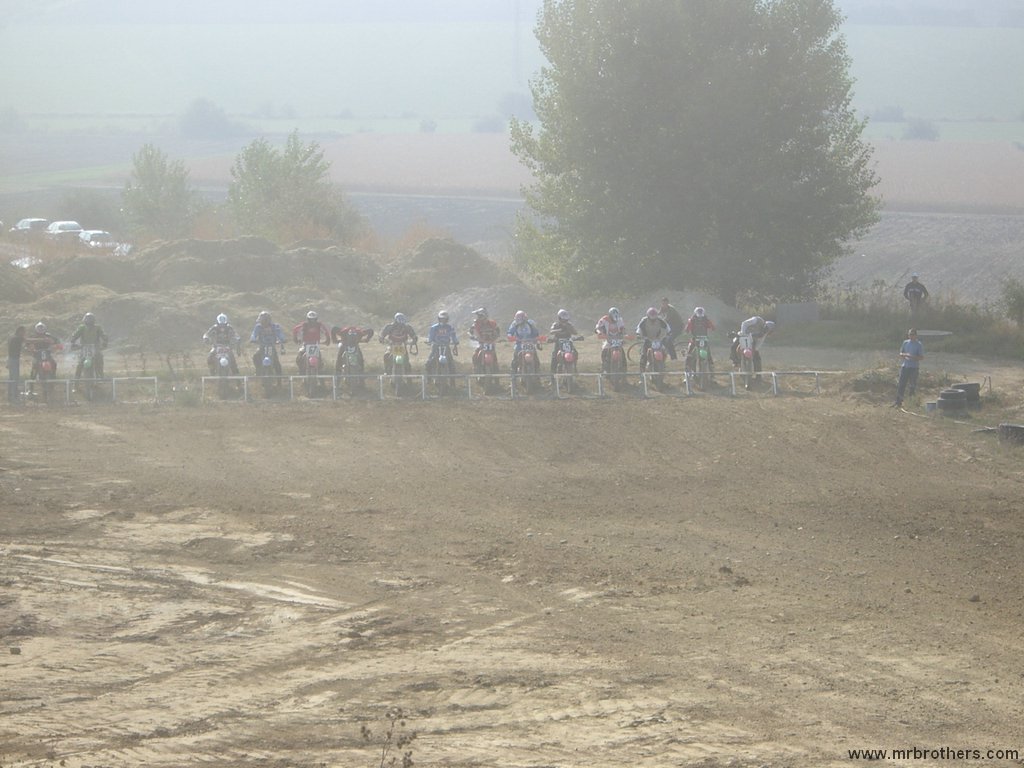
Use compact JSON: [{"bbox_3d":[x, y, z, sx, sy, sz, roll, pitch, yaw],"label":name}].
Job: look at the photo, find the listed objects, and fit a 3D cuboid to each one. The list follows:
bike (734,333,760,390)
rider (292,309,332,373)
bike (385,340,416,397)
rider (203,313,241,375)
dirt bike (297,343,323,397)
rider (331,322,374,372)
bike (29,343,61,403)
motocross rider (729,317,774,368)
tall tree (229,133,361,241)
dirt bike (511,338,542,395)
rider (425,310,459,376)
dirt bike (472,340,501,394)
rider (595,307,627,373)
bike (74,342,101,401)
[{"bbox_3d":[5.332,-0.563,77.765,0.800,1.230,2.100,0,6,-4],"label":"bike"},{"bbox_3d":[-4.582,-0.815,77.457,0.860,1.686,0.800,0,6,-4],"label":"rider"},{"bbox_3d":[-2.535,-0.353,76.663,0.800,1.180,2.100,0,5,-4],"label":"bike"},{"bbox_3d":[-6.777,-0.861,78.756,0.900,1.600,0.850,-1,6,-5],"label":"rider"},{"bbox_3d":[-4.572,-0.343,76.522,0.800,1.180,2.100,0,5,-4],"label":"dirt bike"},{"bbox_3d":[-3.737,-0.687,79.074,0.980,1.350,0.950,-1,6,-5],"label":"rider"},{"bbox_3d":[-10.551,-0.232,76.110,0.800,1.180,2.100,0,5,-4],"label":"bike"},{"bbox_3d":[5.547,-0.782,78.101,0.950,1.505,0.850,-2,6,-22],"label":"motocross rider"},{"bbox_3d":[-11.093,-9.869,172.000,6.900,6.100,6.500,-1,5,-9],"label":"tall tree"},{"bbox_3d":[0.339,-0.425,79.220,0.800,1.220,2.100,-1,6,-5],"label":"dirt bike"},{"bbox_3d":[-1.606,-0.803,76.838,0.780,1.680,0.850,0,5,-4],"label":"rider"},{"bbox_3d":[-0.632,-0.473,77.382,0.800,1.230,2.100,0,6,-4],"label":"dirt bike"},{"bbox_3d":[2.252,-0.875,77.104,0.760,1.730,0.850,0,5,-4],"label":"rider"},{"bbox_3d":[-9.634,-0.339,76.797,0.800,1.230,2.100,0,6,-4],"label":"bike"}]

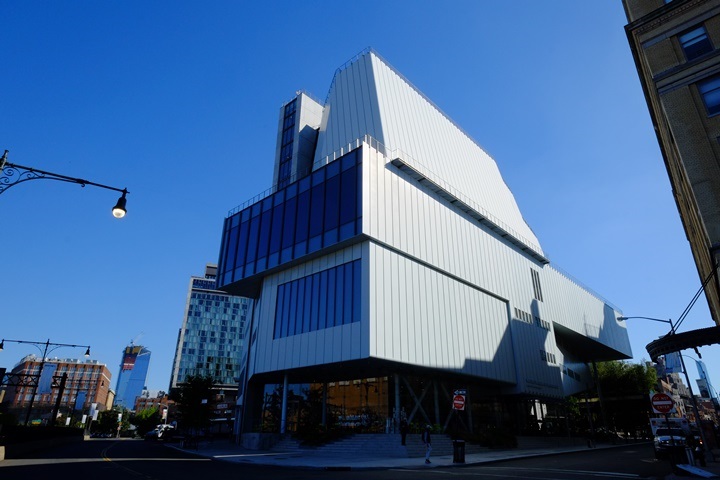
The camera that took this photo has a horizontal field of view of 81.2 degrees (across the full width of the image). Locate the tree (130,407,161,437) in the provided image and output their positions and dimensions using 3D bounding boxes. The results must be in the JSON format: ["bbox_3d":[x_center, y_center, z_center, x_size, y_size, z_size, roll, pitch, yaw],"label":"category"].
[{"bbox_3d":[-33.951,28.576,66.564,4.156,3.904,4.156,11,-26,-23],"label":"tree"}]

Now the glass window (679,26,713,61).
[{"bbox_3d":[18.595,-10.865,23.304,1.190,1.855,0.150,-20,-31,39],"label":"glass window"}]

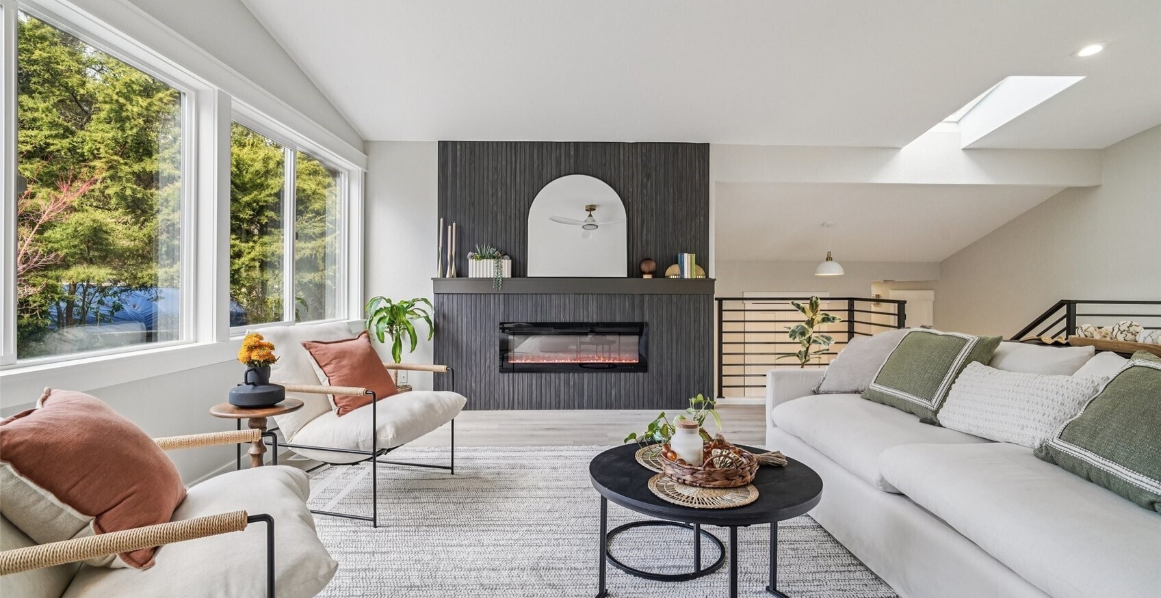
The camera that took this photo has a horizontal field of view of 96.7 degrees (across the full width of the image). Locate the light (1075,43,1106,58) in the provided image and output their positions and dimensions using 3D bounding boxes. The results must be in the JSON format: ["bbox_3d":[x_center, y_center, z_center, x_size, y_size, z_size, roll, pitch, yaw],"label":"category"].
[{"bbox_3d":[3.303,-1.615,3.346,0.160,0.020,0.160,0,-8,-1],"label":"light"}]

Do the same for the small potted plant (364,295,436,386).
[{"bbox_3d":[-1.474,0.469,4.211,0.520,0.982,0.500,0,1,-1],"label":"small potted plant"}]

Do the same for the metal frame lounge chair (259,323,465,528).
[{"bbox_3d":[-1.168,0.597,2.780,0.900,0.880,0.730,0,1,15],"label":"metal frame lounge chair"}]

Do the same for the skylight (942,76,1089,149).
[{"bbox_3d":[3.440,-1.640,4.430,0.600,0.200,1.180,0,-9,0],"label":"skylight"}]

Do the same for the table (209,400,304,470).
[{"bbox_3d":[-1.411,0.754,2.256,0.349,0.562,0.349,0,1,-1],"label":"table"}]

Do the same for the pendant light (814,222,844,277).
[{"bbox_3d":[2.865,-0.576,5.950,0.345,0.630,0.345,0,1,0],"label":"pendant light"}]

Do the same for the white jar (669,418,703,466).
[{"bbox_3d":[0.410,0.557,1.990,0.130,0.185,0.130,0,1,0],"label":"white jar"}]

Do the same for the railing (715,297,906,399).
[{"bbox_3d":[1.915,0.469,4.480,1.290,0.960,0.880,0,1,-1],"label":"railing"}]

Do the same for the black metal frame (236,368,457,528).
[{"bbox_3d":[-1.208,0.713,2.758,0.807,0.631,0.711,0,1,16],"label":"black metal frame"}]

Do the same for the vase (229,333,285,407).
[{"bbox_3d":[-1.439,0.311,2.289,0.212,0.321,0.212,0,1,-1],"label":"vase"}]

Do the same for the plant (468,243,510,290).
[{"bbox_3d":[-0.835,-0.288,4.680,0.385,0.420,0.180,0,1,-1],"label":"plant"}]

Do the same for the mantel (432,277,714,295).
[{"bbox_3d":[-0.061,-0.116,4.636,2.502,0.145,0.190,0,1,-1],"label":"mantel"}]

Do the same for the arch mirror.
[{"bbox_3d":[-0.029,-0.685,4.780,0.925,0.945,0.030,0,-1,-1],"label":"arch mirror"}]

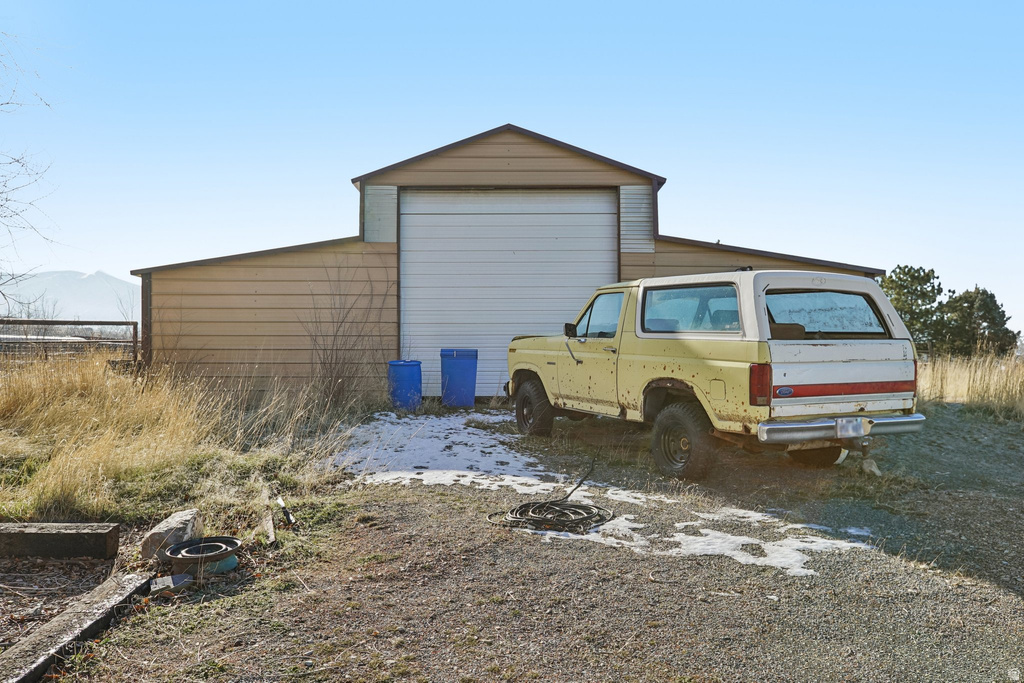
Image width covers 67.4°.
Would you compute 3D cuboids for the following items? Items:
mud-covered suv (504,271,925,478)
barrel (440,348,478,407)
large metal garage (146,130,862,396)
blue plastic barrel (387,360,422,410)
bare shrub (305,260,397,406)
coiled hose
[{"bbox_3d":[1.710,0.260,8.120,1.970,1.850,4.480,0,1,-29],"label":"mud-covered suv"},{"bbox_3d":[-0.840,0.560,12.200,0.590,0.930,0.580,0,1,0],"label":"barrel"},{"bbox_3d":[-0.050,-1.360,17.200,12.500,4.620,9.000,0,1,0],"label":"large metal garage"},{"bbox_3d":[-1.650,0.680,11.800,0.530,0.800,0.530,0,1,0],"label":"blue plastic barrel"},{"bbox_3d":[-2.530,-0.120,12.000,1.450,2.350,1.250,0,1,0],"label":"bare shrub"},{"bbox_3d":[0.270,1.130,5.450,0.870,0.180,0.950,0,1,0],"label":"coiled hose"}]

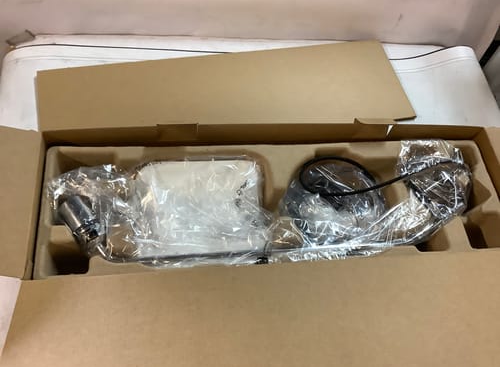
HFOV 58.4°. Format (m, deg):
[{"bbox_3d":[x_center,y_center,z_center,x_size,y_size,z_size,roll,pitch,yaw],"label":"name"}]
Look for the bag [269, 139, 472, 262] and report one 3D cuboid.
[{"bbox_3d":[0.229,0.037,0.874,0.434,0.103,0.215,-2,61,-11],"label":"bag"}]

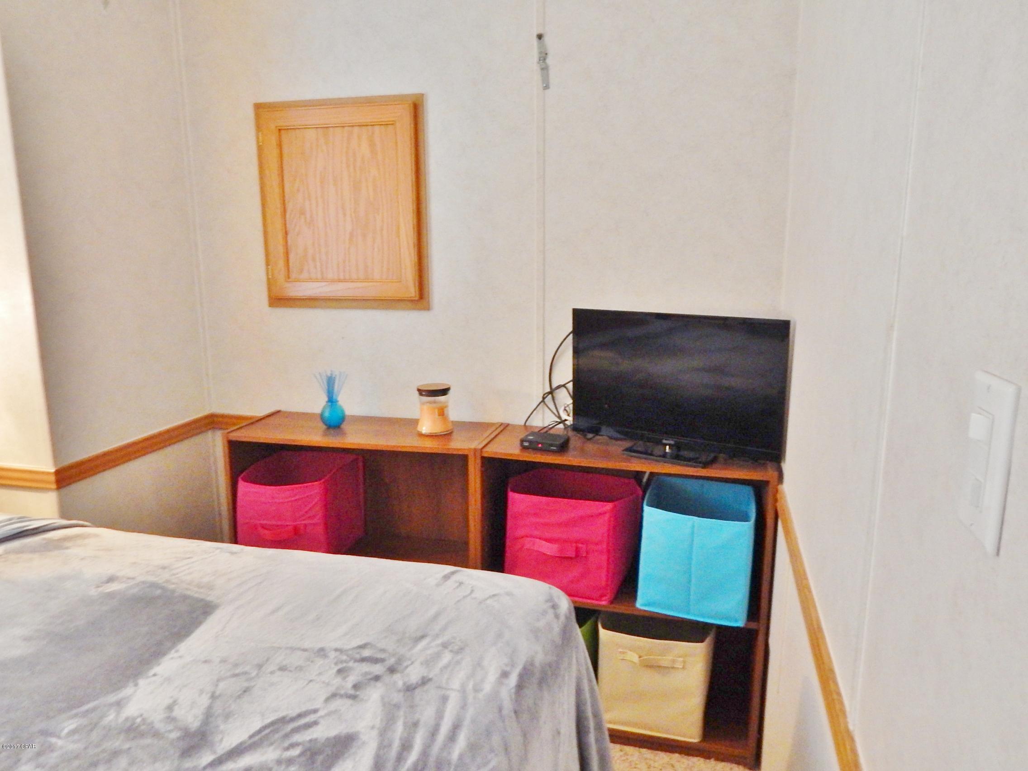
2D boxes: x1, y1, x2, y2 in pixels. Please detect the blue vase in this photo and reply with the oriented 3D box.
[{"bbox_3d":[-0.538,0.083,2.196,0.074,0.076,0.074,3,12,14],"label":"blue vase"}]

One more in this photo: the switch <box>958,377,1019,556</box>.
[{"bbox_3d":[0.326,0.051,0.516,0.012,0.115,0.071,3,12,14],"label":"switch"}]

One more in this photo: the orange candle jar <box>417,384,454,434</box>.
[{"bbox_3d":[-0.228,0.067,2.126,0.103,0.131,0.103,0,12,0],"label":"orange candle jar"}]

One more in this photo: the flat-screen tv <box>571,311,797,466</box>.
[{"bbox_3d":[0.394,0.001,1.860,0.557,0.360,0.130,7,14,32],"label":"flat-screen tv"}]

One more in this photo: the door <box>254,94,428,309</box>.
[{"bbox_3d":[-0.516,-0.532,2.211,0.542,0.609,0.036,3,12,14],"label":"door"}]

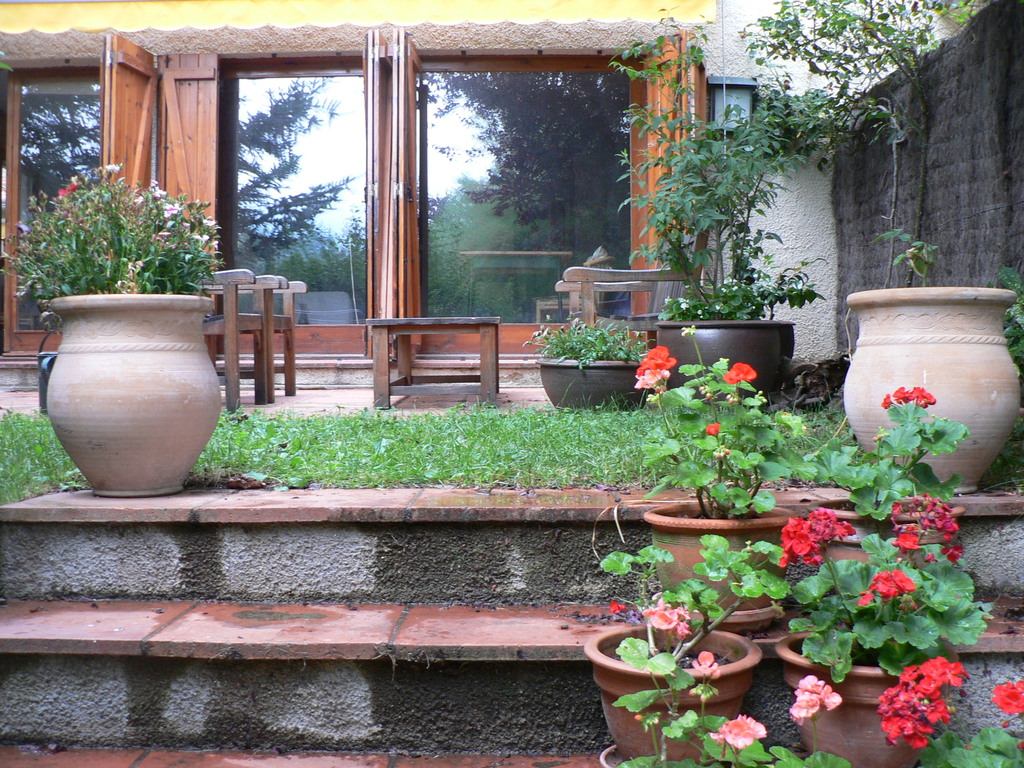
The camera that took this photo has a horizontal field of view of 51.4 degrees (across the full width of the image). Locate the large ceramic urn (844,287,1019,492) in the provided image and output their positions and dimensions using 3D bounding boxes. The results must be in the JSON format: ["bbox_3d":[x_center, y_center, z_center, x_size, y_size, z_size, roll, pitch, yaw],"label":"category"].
[{"bbox_3d":[0.995,0.009,2.520,0.415,0.470,0.415,0,2,0],"label":"large ceramic urn"}]

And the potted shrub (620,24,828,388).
[{"bbox_3d":[0.901,-0.689,4.600,0.920,1.650,0.880,0,2,0],"label":"potted shrub"}]

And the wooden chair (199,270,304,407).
[{"bbox_3d":[-1.470,-0.320,5.120,0.640,0.880,0.600,0,2,0],"label":"wooden chair"}]

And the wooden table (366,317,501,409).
[{"bbox_3d":[-0.360,-0.124,5.550,0.630,0.430,1.100,0,2,0],"label":"wooden table"}]

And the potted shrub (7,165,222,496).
[{"bbox_3d":[-0.941,-0.134,2.520,0.510,0.770,0.490,0,2,0],"label":"potted shrub"}]

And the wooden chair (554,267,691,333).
[{"bbox_3d":[0.570,-0.345,5.450,0.660,0.880,1.170,0,2,0],"label":"wooden chair"}]

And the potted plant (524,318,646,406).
[{"bbox_3d":[0.334,-0.076,4.650,0.540,0.420,0.500,0,2,0],"label":"potted plant"}]

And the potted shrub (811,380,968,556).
[{"bbox_3d":[0.740,0.226,2.100,0.330,0.450,0.330,0,2,0],"label":"potted shrub"}]

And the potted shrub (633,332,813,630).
[{"bbox_3d":[0.415,0.180,2.100,0.360,0.560,0.360,0,2,0],"label":"potted shrub"}]

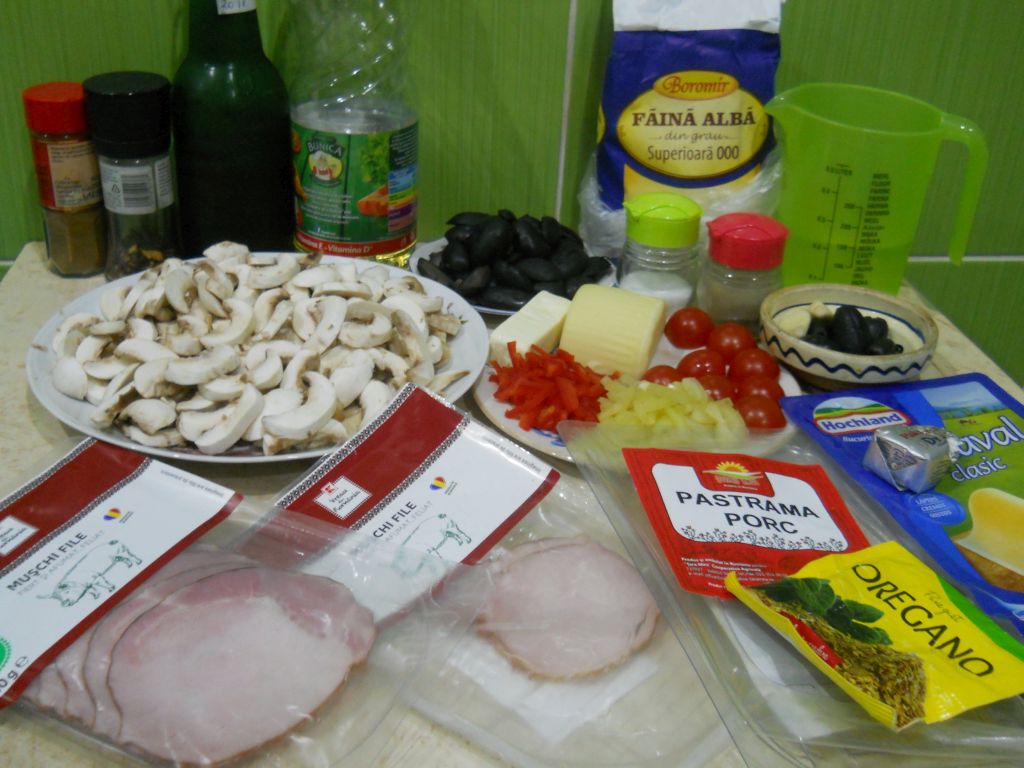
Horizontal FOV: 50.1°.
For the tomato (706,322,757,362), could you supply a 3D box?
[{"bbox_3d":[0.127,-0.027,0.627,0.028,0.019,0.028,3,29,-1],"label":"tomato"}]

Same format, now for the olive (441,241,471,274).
[{"bbox_3d":[-0.034,-0.076,0.658,0.018,0.017,0.025,-5,54,-14],"label":"olive"}]

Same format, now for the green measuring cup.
[{"bbox_3d":[0.220,-0.117,0.698,0.131,0.115,0.091,8,30,8],"label":"green measuring cup"}]

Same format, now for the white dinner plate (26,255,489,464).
[{"bbox_3d":[-0.132,-0.014,0.592,0.234,0.024,0.234,3,29,-1],"label":"white dinner plate"}]

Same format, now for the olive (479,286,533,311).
[{"bbox_3d":[-0.005,-0.052,0.665,0.033,0.015,0.015,7,29,6],"label":"olive"}]

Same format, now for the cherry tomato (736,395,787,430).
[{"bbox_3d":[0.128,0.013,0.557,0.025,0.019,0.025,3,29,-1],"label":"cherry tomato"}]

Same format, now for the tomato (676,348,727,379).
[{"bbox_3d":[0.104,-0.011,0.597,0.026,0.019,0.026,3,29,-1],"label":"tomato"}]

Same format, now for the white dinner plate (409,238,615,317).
[{"bbox_3d":[0.001,-0.067,0.708,0.132,0.019,0.132,3,29,-2],"label":"white dinner plate"}]

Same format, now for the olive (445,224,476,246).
[{"bbox_3d":[-0.032,-0.091,0.672,0.025,0.016,0.017,4,30,2],"label":"olive"}]

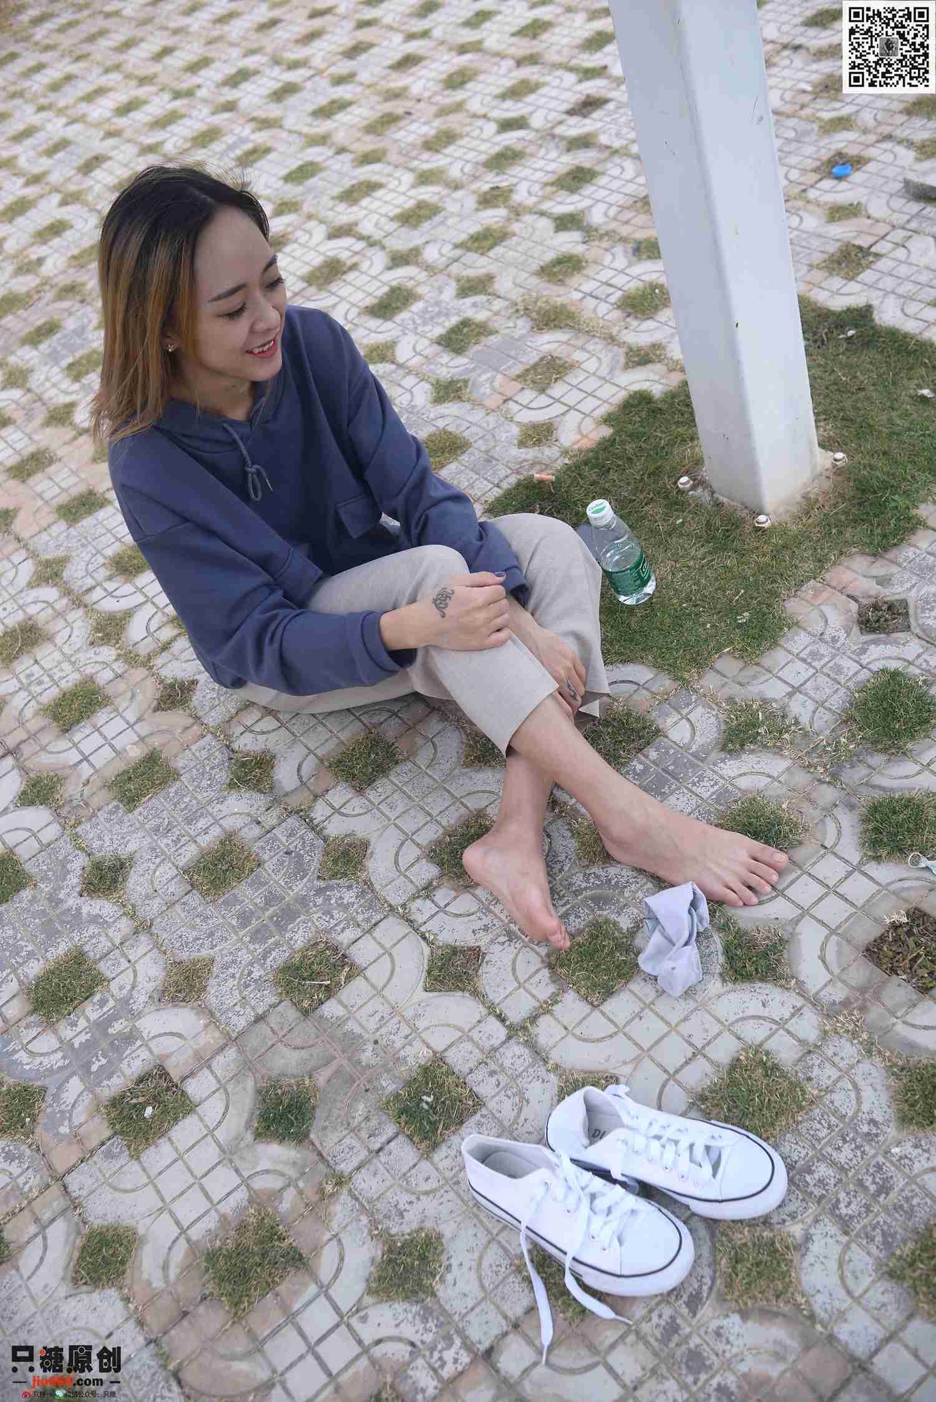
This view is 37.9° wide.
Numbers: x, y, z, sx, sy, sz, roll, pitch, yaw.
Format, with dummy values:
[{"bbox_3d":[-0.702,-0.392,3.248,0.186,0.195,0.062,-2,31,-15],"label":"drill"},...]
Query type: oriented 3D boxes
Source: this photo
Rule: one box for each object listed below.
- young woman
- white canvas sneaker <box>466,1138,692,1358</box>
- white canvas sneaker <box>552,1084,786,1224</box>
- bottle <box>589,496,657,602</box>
[{"bbox_3d":[-0.089,-0.177,1.592,0.408,0.797,0.872,-38,45,-16],"label":"young woman"},{"bbox_3d":[0.100,0.496,1.367,0.249,0.095,0.095,16,55,34],"label":"white canvas sneaker"},{"bbox_3d":[0.190,0.440,1.385,0.252,0.095,0.095,7,50,27],"label":"white canvas sneaker"},{"bbox_3d":[0.215,-0.215,1.963,0.063,0.175,0.063,-14,48,17],"label":"bottle"}]

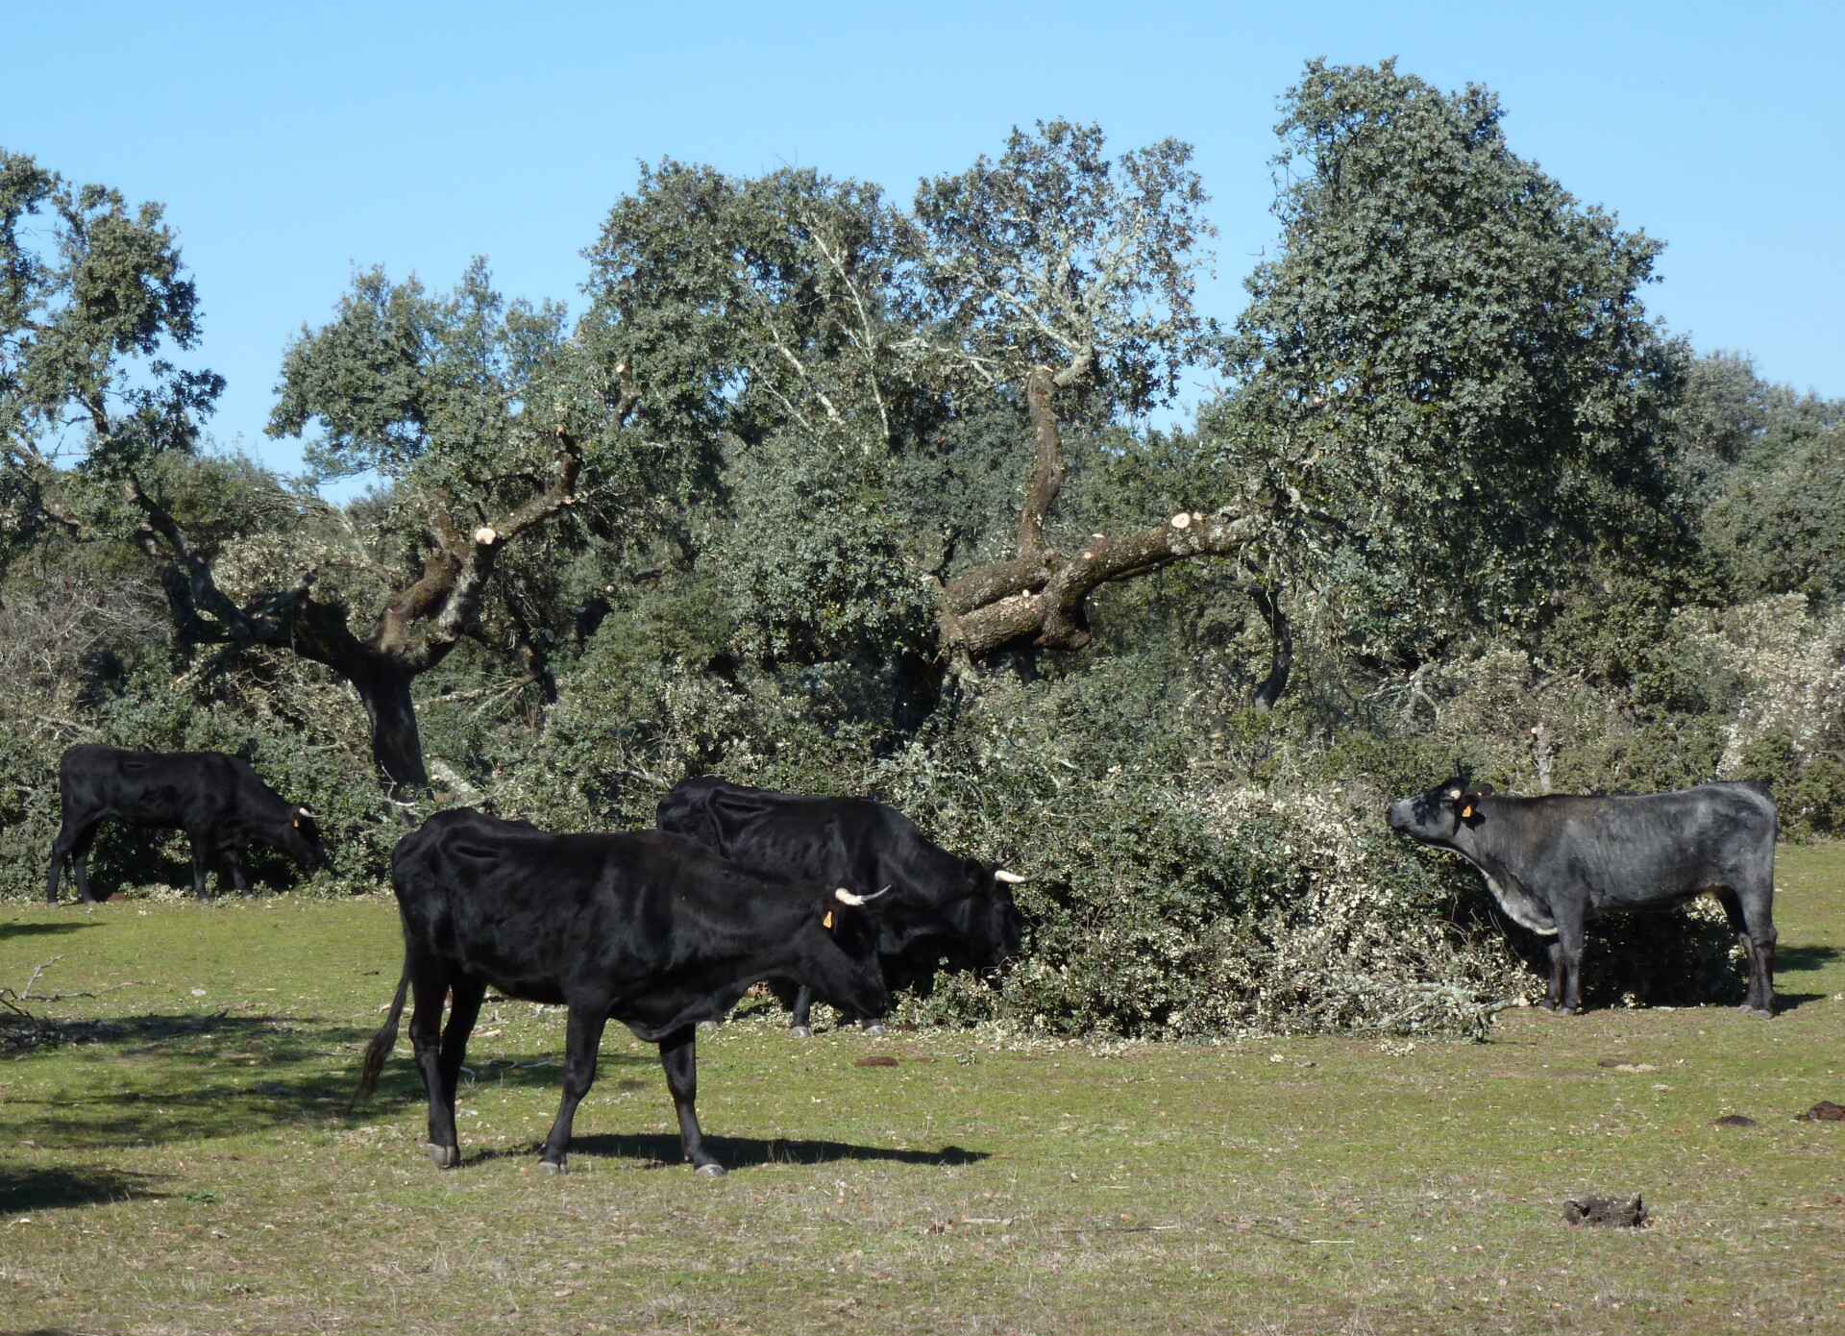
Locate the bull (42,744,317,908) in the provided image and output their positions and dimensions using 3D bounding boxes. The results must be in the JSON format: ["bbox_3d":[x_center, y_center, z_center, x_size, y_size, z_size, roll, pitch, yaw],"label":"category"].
[{"bbox_3d":[-6.065,1.287,45.600,2.246,1.304,0.520,0,0,-6],"label":"bull"}]

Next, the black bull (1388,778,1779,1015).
[{"bbox_3d":[3.648,1.263,30.600,2.148,1.309,0.550,0,0,-10],"label":"black bull"}]

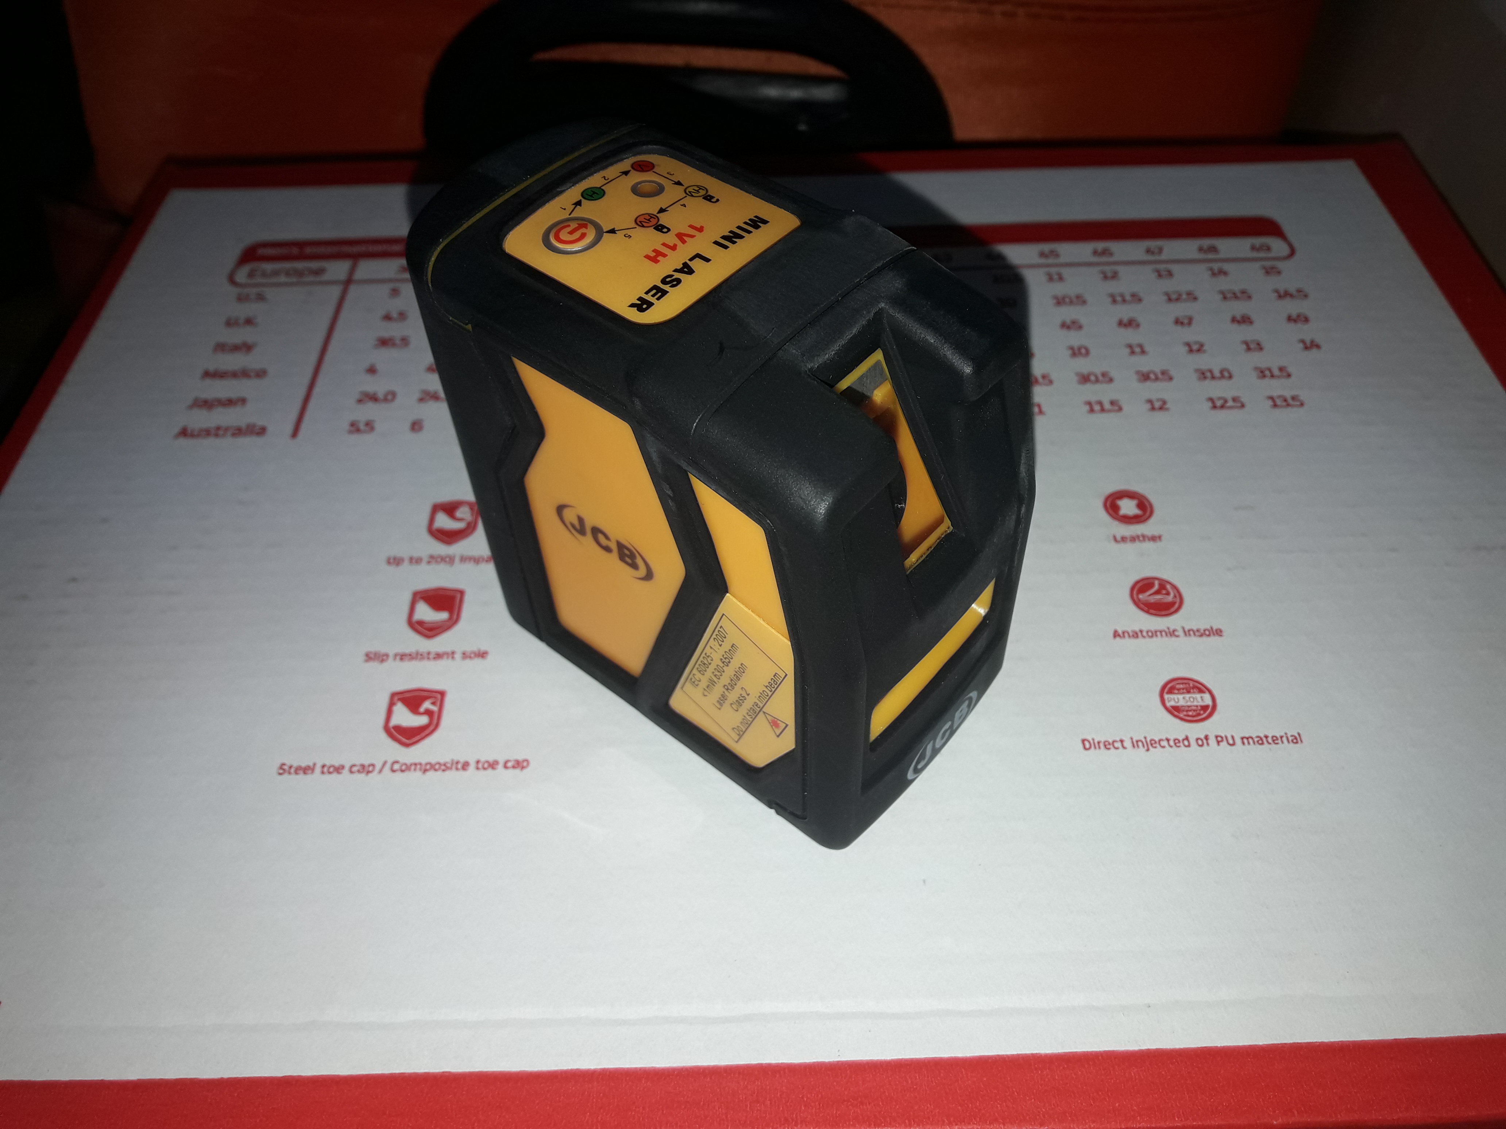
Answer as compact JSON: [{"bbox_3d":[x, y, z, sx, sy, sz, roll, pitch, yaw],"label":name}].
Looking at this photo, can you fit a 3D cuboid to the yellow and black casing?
[{"bbox_3d":[-0.006,-0.017,0.216,0.100,0.087,0.053,32,56,26],"label":"yellow and black casing"}]

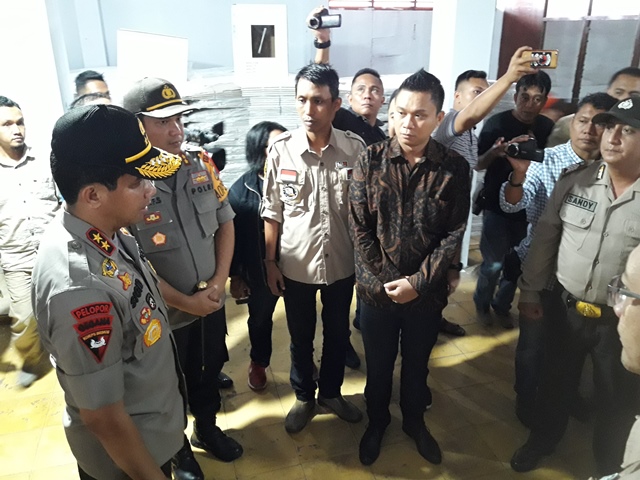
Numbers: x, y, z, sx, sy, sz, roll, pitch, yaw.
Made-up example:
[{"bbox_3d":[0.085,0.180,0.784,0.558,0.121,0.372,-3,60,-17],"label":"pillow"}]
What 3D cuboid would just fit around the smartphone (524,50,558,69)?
[{"bbox_3d":[0.933,-0.764,2.190,0.155,0.077,0.012,0,20,0],"label":"smartphone"}]

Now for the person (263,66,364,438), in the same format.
[{"bbox_3d":[-0.019,0.107,2.338,0.480,1.710,0.340,-1,20,-2],"label":"person"}]

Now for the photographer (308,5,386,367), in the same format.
[{"bbox_3d":[0.188,-0.242,2.913,0.500,1.970,0.460,2,20,5],"label":"photographer"}]

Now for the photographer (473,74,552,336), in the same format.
[{"bbox_3d":[1.219,-0.211,3.289,0.500,1.640,0.420,6,21,18],"label":"photographer"}]

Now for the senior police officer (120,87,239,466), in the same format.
[{"bbox_3d":[-0.549,0.205,2.138,0.540,1.670,0.400,-14,24,-33],"label":"senior police officer"}]

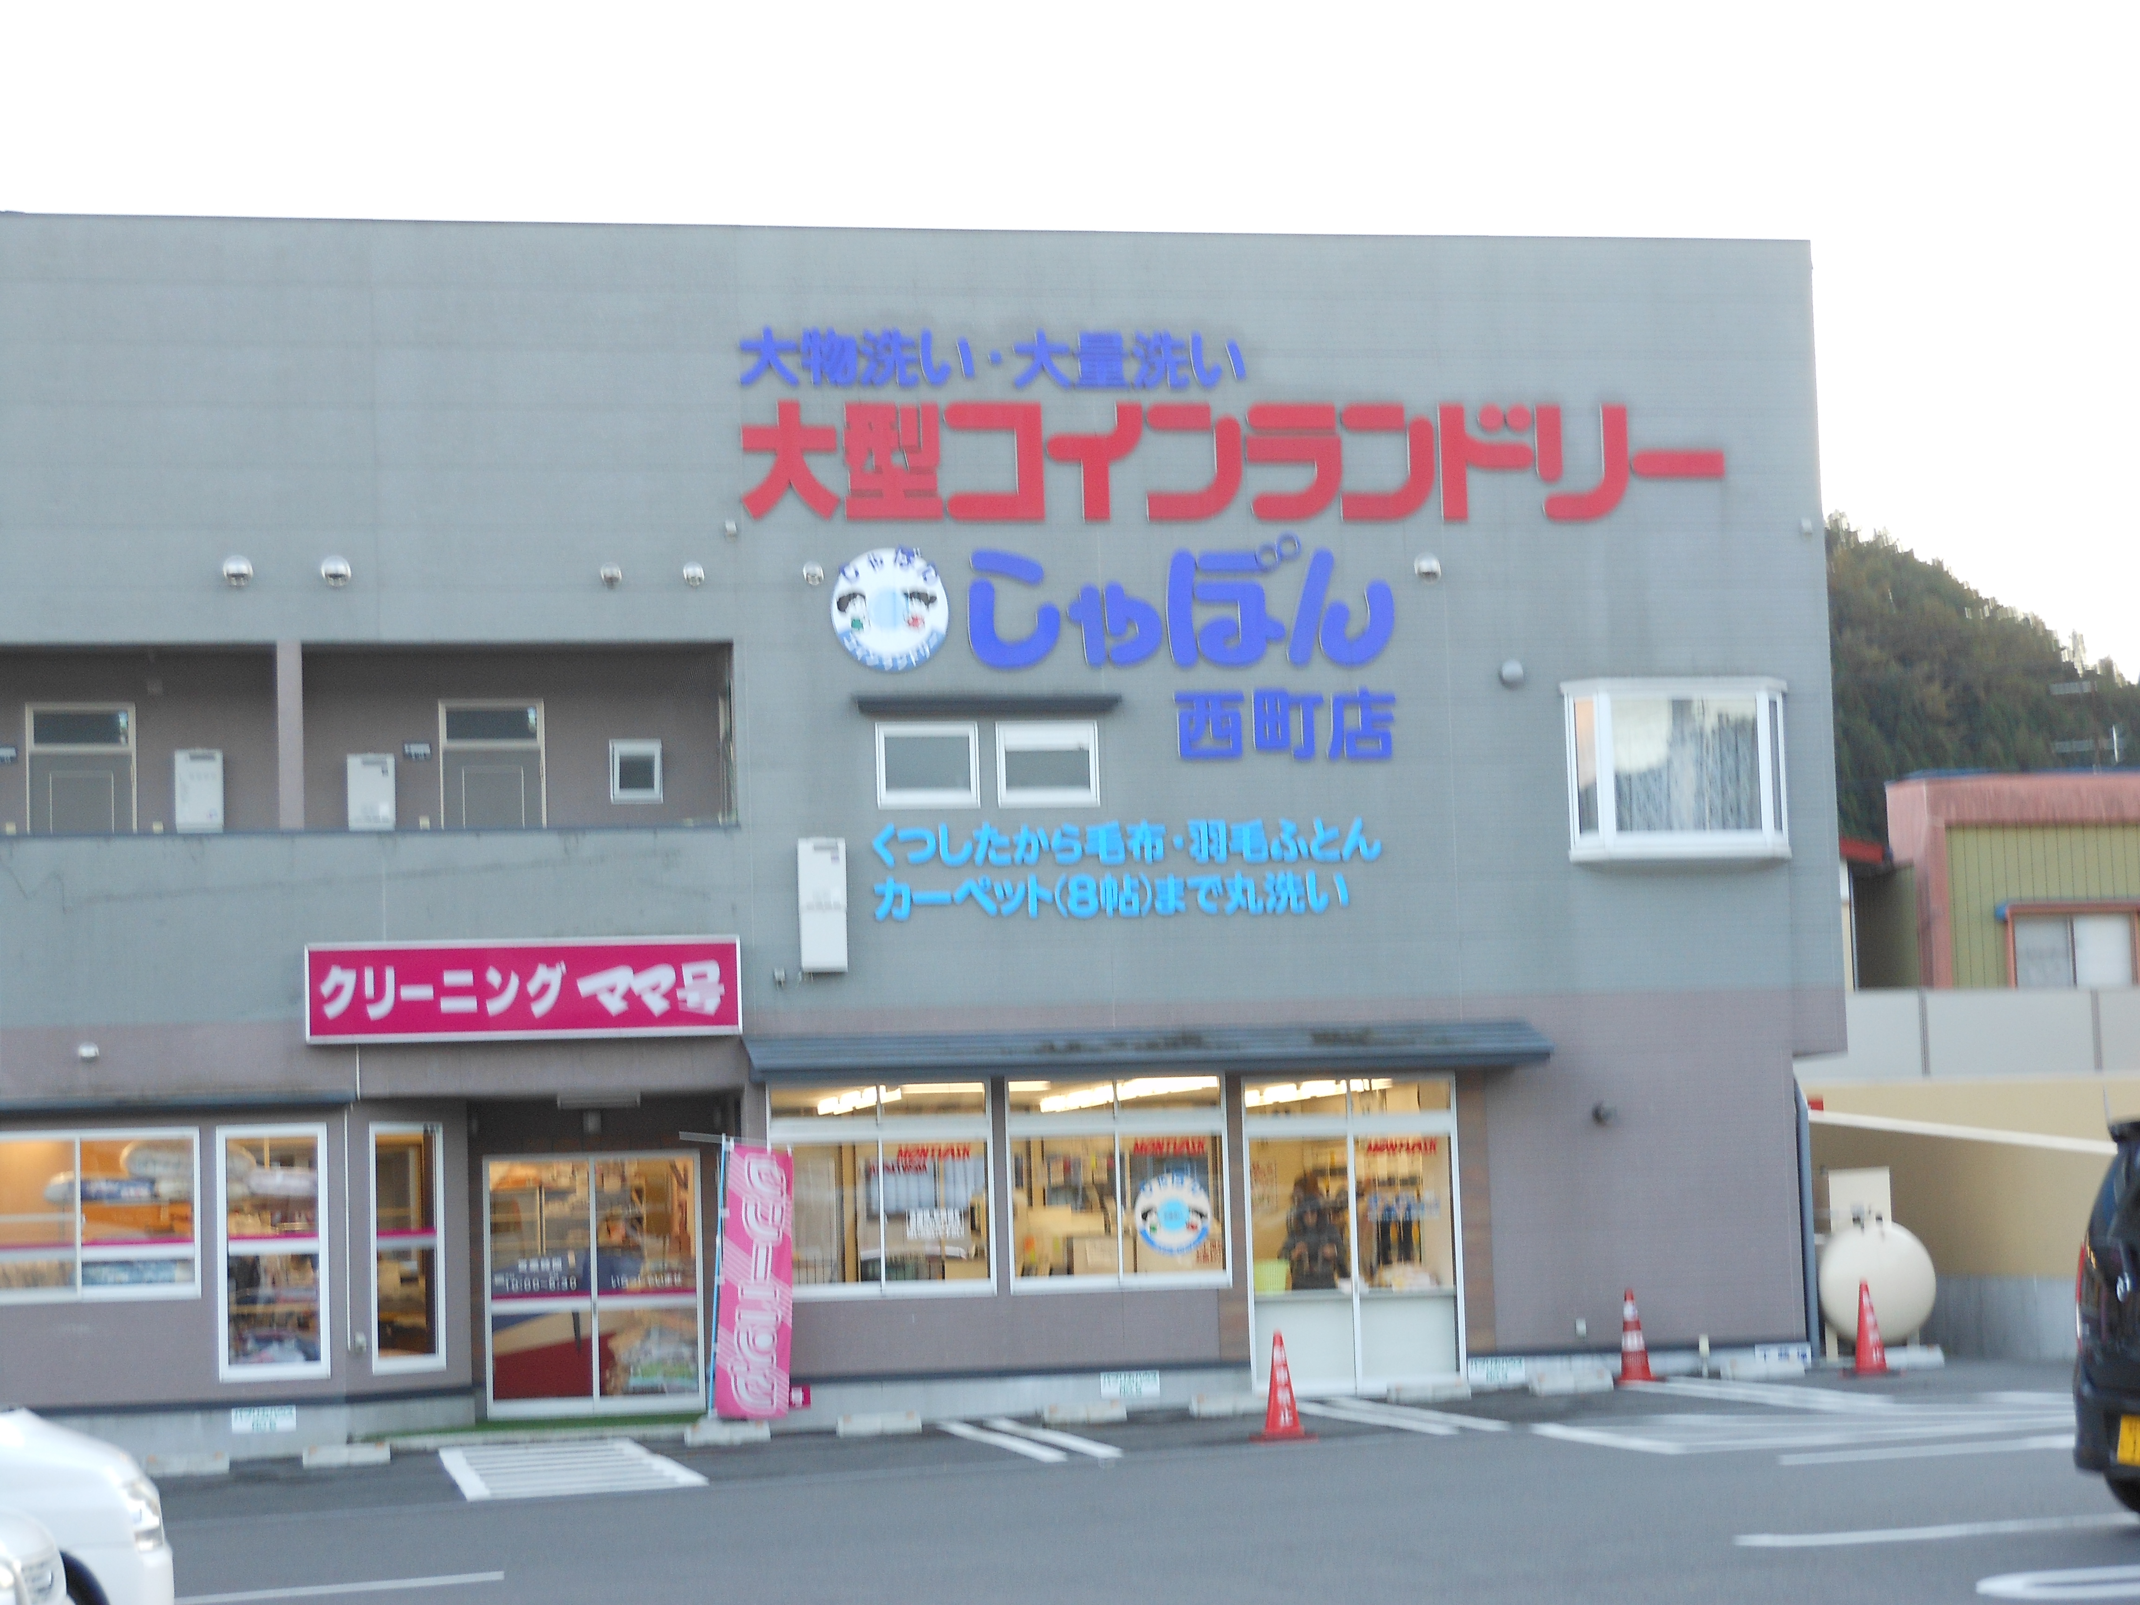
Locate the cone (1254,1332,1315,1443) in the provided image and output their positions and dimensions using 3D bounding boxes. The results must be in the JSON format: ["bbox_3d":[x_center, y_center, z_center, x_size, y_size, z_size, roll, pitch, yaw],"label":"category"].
[{"bbox_3d":[1.374,3.778,26.532,0.385,0.700,0.385,-1,-5,-11],"label":"cone"}]

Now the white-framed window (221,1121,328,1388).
[{"bbox_3d":[-5.795,3.277,29.686,0.788,1.835,0.100,-1,-5,-11],"label":"white-framed window"}]

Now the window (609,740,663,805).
[{"bbox_3d":[-3.318,-0.234,31.216,0.406,0.495,0.100,-1,-5,-11],"label":"window"}]

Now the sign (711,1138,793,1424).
[{"bbox_3d":[-2.277,3.463,29.400,0.560,1.920,0.100,-1,-5,-11],"label":"sign"}]

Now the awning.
[{"bbox_3d":[0.607,1.828,30.291,6.009,0.324,0.700,-1,-5,-11],"label":"awning"}]

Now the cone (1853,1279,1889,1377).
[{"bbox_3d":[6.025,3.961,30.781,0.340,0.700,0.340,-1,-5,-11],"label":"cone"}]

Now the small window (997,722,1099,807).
[{"bbox_3d":[-0.169,-0.292,31.137,0.787,0.647,0.100,-1,-5,-11],"label":"small window"}]

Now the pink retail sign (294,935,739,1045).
[{"bbox_3d":[-3.969,1.358,29.680,3.140,0.739,0.250,-1,-5,-11],"label":"pink retail sign"}]

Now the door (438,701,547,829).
[{"bbox_3d":[-4.378,0.329,30.976,0.800,2.230,0.120,-1,-5,-11],"label":"door"}]

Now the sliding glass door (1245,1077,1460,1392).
[{"bbox_3d":[2.146,3.260,30.827,1.667,2.409,0.120,-1,-5,-11],"label":"sliding glass door"}]

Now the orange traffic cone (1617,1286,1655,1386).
[{"bbox_3d":[4.265,4.002,30.631,0.360,0.700,0.360,-1,-5,-11],"label":"orange traffic cone"}]

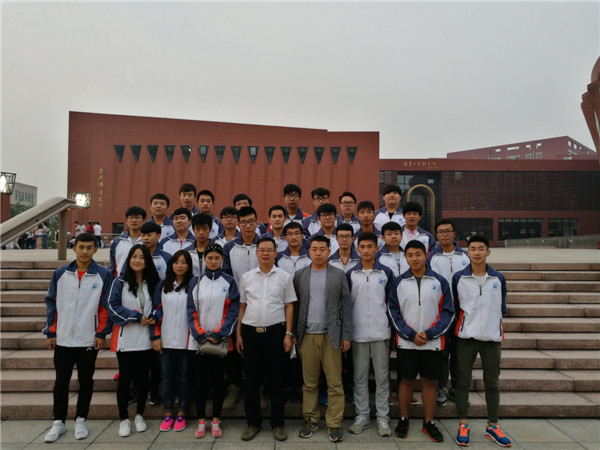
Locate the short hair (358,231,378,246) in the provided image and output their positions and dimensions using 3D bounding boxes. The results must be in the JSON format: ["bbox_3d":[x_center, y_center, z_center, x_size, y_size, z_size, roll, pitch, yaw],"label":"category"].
[{"bbox_3d":[0.620,0.148,4.271,0.180,0.165,0.205,0,0,9],"label":"short hair"}]

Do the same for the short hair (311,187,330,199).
[{"bbox_3d":[0.245,-0.360,5.601,0.200,0.165,0.210,0,0,0],"label":"short hair"}]

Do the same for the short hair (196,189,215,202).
[{"bbox_3d":[-1.125,-0.340,5.600,0.190,0.160,0.200,0,0,-10],"label":"short hair"}]

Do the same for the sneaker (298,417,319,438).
[{"bbox_3d":[0.088,1.782,4.175,0.110,0.120,0.290,0,-1,22],"label":"sneaker"}]

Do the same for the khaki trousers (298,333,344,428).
[{"bbox_3d":[0.187,1.320,4.069,0.400,0.890,0.280,0,-1,2],"label":"khaki trousers"}]

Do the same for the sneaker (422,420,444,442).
[{"bbox_3d":[1.187,1.807,4.162,0.105,0.110,0.285,0,0,-13],"label":"sneaker"}]

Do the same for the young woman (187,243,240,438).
[{"bbox_3d":[-0.754,0.988,4.080,0.455,1.660,0.340,0,0,-5],"label":"young woman"}]

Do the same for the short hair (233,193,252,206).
[{"bbox_3d":[-0.671,-0.285,5.509,0.210,0.160,0.205,0,-1,-5],"label":"short hair"}]

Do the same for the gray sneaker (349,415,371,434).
[{"bbox_3d":[0.545,1.786,4.245,0.110,0.120,0.290,0,-1,29],"label":"gray sneaker"}]

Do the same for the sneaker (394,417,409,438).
[{"bbox_3d":[0.900,1.765,4.100,0.108,0.118,0.285,0,0,15],"label":"sneaker"}]

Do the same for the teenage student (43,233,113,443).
[{"bbox_3d":[-1.969,0.943,4.150,0.580,1.770,0.350,1,-1,-13],"label":"teenage student"}]

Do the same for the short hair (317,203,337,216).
[{"bbox_3d":[0.295,-0.152,5.151,0.200,0.170,0.215,0,0,0],"label":"short hair"}]

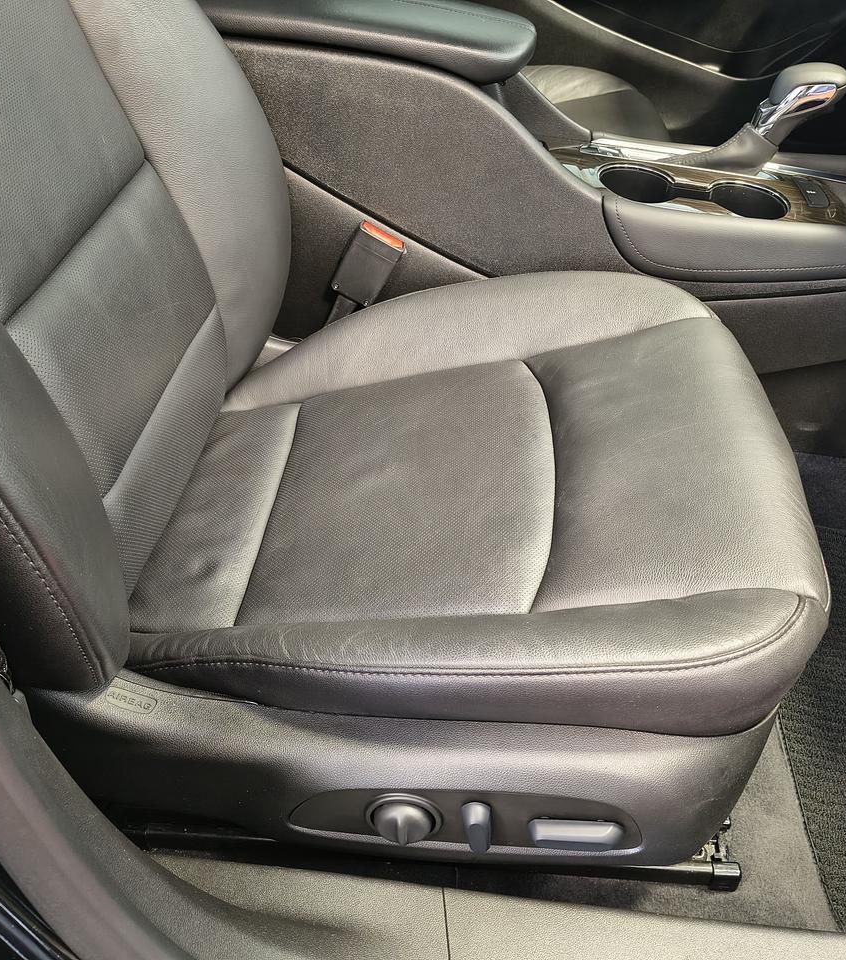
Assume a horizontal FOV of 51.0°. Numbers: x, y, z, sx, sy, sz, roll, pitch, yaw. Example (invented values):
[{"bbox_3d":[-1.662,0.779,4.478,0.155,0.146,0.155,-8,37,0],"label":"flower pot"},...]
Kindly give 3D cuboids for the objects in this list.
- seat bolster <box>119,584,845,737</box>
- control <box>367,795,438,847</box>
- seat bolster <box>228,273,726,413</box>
[{"bbox_3d":[0.028,0.118,0.680,0.515,0.118,0.115,1,40,4],"label":"seat bolster"},{"bbox_3d":[-0.015,0.266,0.690,0.052,0.050,0.027,7,36,-1],"label":"control"},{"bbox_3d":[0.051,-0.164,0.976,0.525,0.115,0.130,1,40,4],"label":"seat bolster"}]

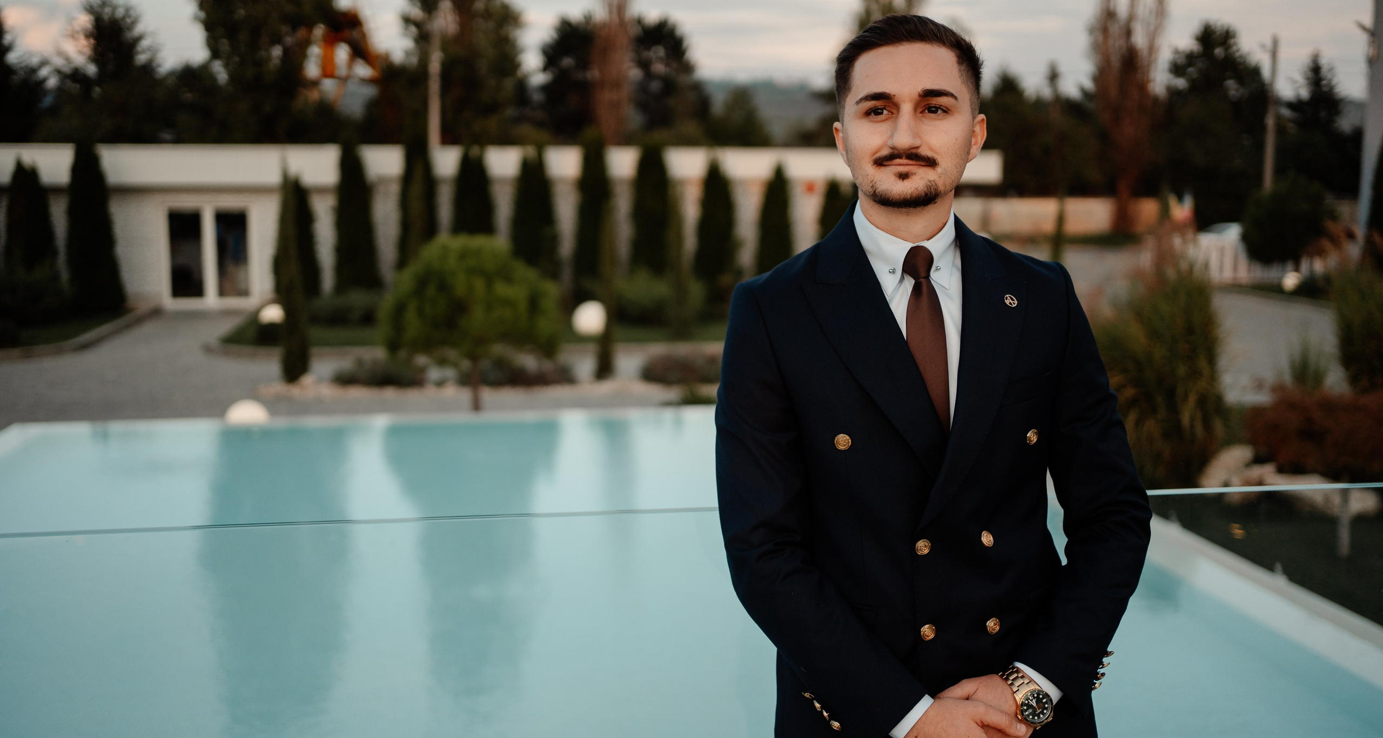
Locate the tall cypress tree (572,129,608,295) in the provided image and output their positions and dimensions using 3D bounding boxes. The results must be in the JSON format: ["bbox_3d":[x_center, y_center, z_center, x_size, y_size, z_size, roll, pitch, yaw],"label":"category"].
[{"bbox_3d":[-2.054,-3.069,27.636,0.800,3.727,0.800,0,8,0],"label":"tall cypress tree"}]

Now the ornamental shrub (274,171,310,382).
[{"bbox_3d":[-5.121,-1.205,17.291,0.440,2.740,0.440,0,8,0],"label":"ornamental shrub"}]

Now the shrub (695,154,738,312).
[{"bbox_3d":[0.499,-2.753,27.577,0.900,3.116,0.900,0,8,0],"label":"shrub"}]

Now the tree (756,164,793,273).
[{"bbox_3d":[1.751,-2.826,28.475,0.860,3.025,0.860,0,8,0],"label":"tree"}]

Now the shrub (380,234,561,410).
[{"bbox_3d":[-2.252,-0.369,13.770,1.800,2.006,1.800,0,8,0],"label":"shrub"}]

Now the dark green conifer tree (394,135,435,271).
[{"bbox_3d":[-5.534,-2.871,27.057,0.900,3.487,0.900,0,8,0],"label":"dark green conifer tree"}]

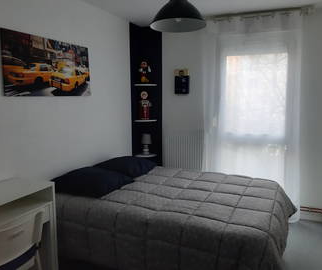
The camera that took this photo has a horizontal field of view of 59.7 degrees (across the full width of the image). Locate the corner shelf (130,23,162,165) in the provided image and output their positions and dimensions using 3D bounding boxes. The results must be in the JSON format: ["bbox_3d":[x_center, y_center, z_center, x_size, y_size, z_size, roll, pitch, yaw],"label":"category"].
[{"bbox_3d":[-0.184,-0.332,3.941,0.315,2.305,0.315,4,9,23],"label":"corner shelf"}]

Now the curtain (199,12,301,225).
[{"bbox_3d":[1.079,-0.191,3.466,1.162,2.413,0.128,4,9,23],"label":"curtain"}]

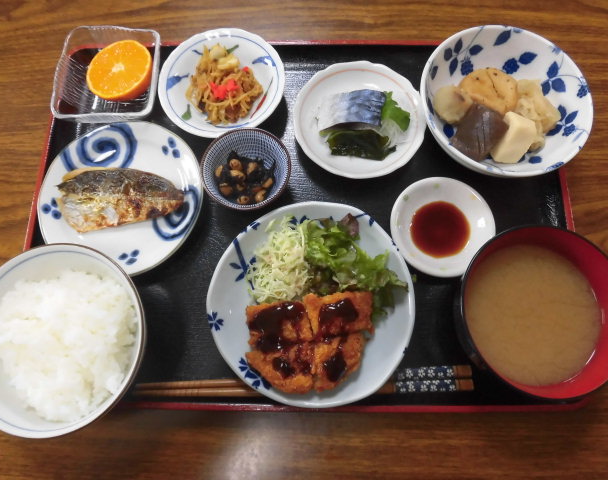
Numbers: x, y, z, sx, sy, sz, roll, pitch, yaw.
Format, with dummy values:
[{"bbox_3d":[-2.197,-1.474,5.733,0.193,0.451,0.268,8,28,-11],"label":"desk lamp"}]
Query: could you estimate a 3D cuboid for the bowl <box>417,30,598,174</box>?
[{"bbox_3d":[0.148,-0.099,0.347,0.124,0.048,0.124,0,74,1],"label":"bowl"}]

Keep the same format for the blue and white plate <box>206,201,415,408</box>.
[{"bbox_3d":[0.005,0.044,0.319,0.143,0.027,0.143,0,74,1],"label":"blue and white plate"}]

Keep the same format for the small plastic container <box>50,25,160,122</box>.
[{"bbox_3d":[-0.156,-0.129,0.367,0.079,0.034,0.084,0,74,1],"label":"small plastic container"}]

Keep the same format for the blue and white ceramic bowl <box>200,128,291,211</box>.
[{"bbox_3d":[-0.042,-0.047,0.340,0.065,0.039,0.065,0,74,1],"label":"blue and white ceramic bowl"}]

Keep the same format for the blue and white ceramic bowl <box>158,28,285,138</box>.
[{"bbox_3d":[-0.065,-0.122,0.367,0.100,0.029,0.100,0,74,1],"label":"blue and white ceramic bowl"}]

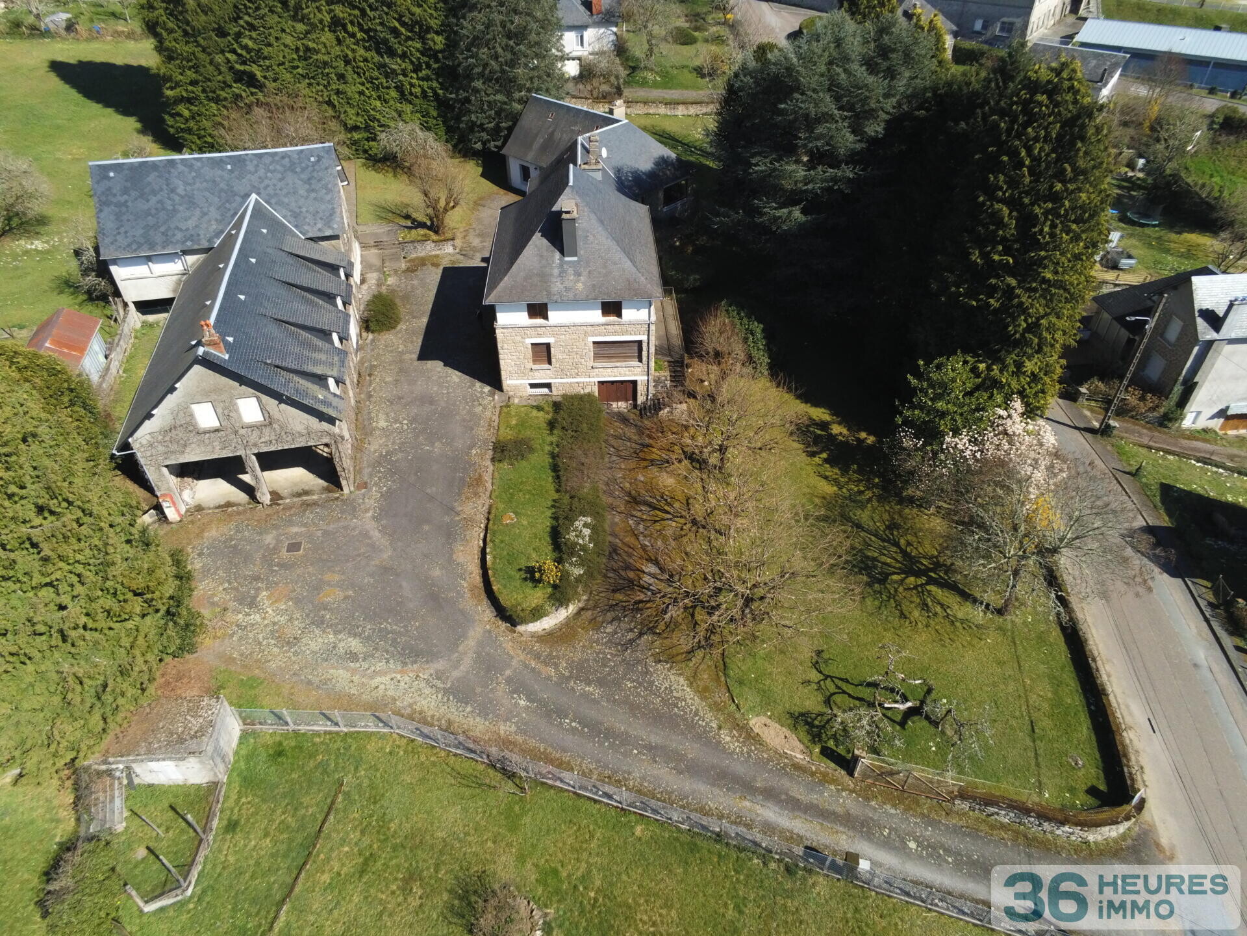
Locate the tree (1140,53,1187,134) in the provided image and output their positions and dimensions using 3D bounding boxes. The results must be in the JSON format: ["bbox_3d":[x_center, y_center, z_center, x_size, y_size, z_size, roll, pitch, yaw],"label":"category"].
[{"bbox_3d":[50.234,-35.117,77.189,3.632,7.200,3.450,-1,41,0],"label":"tree"}]

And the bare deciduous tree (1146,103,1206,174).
[{"bbox_3d":[46.916,-27.880,70.312,4.464,5.300,4.241,-1,41,0],"label":"bare deciduous tree"}]

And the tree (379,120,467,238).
[{"bbox_3d":[-13.768,-19.565,56.982,6.030,6.900,5.427,-1,41,0],"label":"tree"}]

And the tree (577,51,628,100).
[{"bbox_3d":[-2.066,-39.183,81.737,4.805,4.600,4.565,-1,41,0],"label":"tree"}]

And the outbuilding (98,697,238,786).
[{"bbox_3d":[-16.993,10.447,31.512,3.800,2.100,2.500,-4,41,-4],"label":"outbuilding"}]

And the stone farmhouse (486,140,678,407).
[{"bbox_3d":[-2.850,-11.906,48.683,9.455,12.240,11.781,-2,41,-1],"label":"stone farmhouse"}]

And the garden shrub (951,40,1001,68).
[{"bbox_3d":[38.167,-44.593,89.301,5.460,2.000,1.911,-1,41,0],"label":"garden shrub"}]

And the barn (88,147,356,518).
[{"bbox_3d":[-22.471,-9.356,46.742,13.520,11.128,24.024,-8,41,-8],"label":"barn"}]

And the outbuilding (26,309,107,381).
[{"bbox_3d":[-31.776,-6.324,46.730,3.501,2.850,5.700,-9,42,-10],"label":"outbuilding"}]

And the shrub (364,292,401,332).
[{"bbox_3d":[-14.922,-9.986,51.487,2.240,2.000,2.240,-1,41,0],"label":"shrub"}]

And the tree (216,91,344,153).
[{"bbox_3d":[-28.861,-29.397,69.635,10.480,5.600,6.812,-1,41,0],"label":"tree"}]

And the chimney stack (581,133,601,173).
[{"bbox_3d":[-1.843,-17.977,47.503,1.224,2.550,0.816,-2,41,-1],"label":"chimney stack"}]

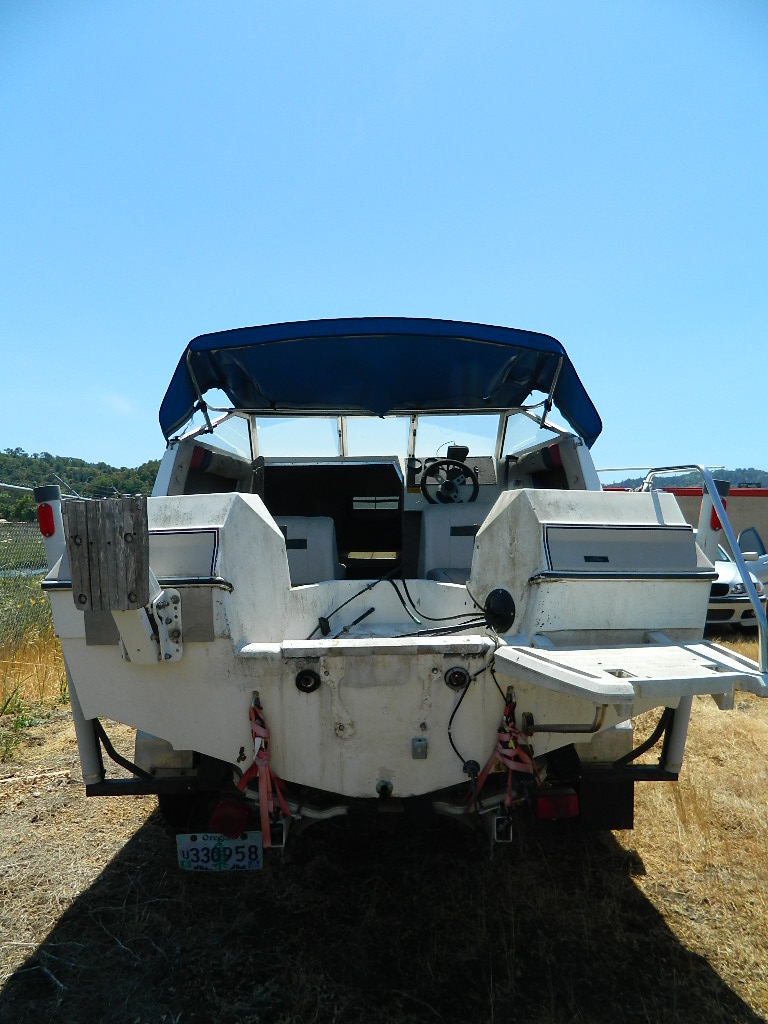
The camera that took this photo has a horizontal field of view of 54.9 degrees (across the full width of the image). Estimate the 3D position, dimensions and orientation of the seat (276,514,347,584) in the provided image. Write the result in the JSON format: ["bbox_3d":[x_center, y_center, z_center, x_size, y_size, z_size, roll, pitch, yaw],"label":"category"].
[{"bbox_3d":[-0.465,0.360,3.570,0.500,0.700,0.750,0,1,-2],"label":"seat"}]

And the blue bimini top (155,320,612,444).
[{"bbox_3d":[-0.030,-0.615,4.030,2.100,0.610,1.050,0,1,-2],"label":"blue bimini top"}]

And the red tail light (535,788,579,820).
[{"bbox_3d":[0.582,0.988,2.500,0.138,0.090,0.070,0,1,-2],"label":"red tail light"}]

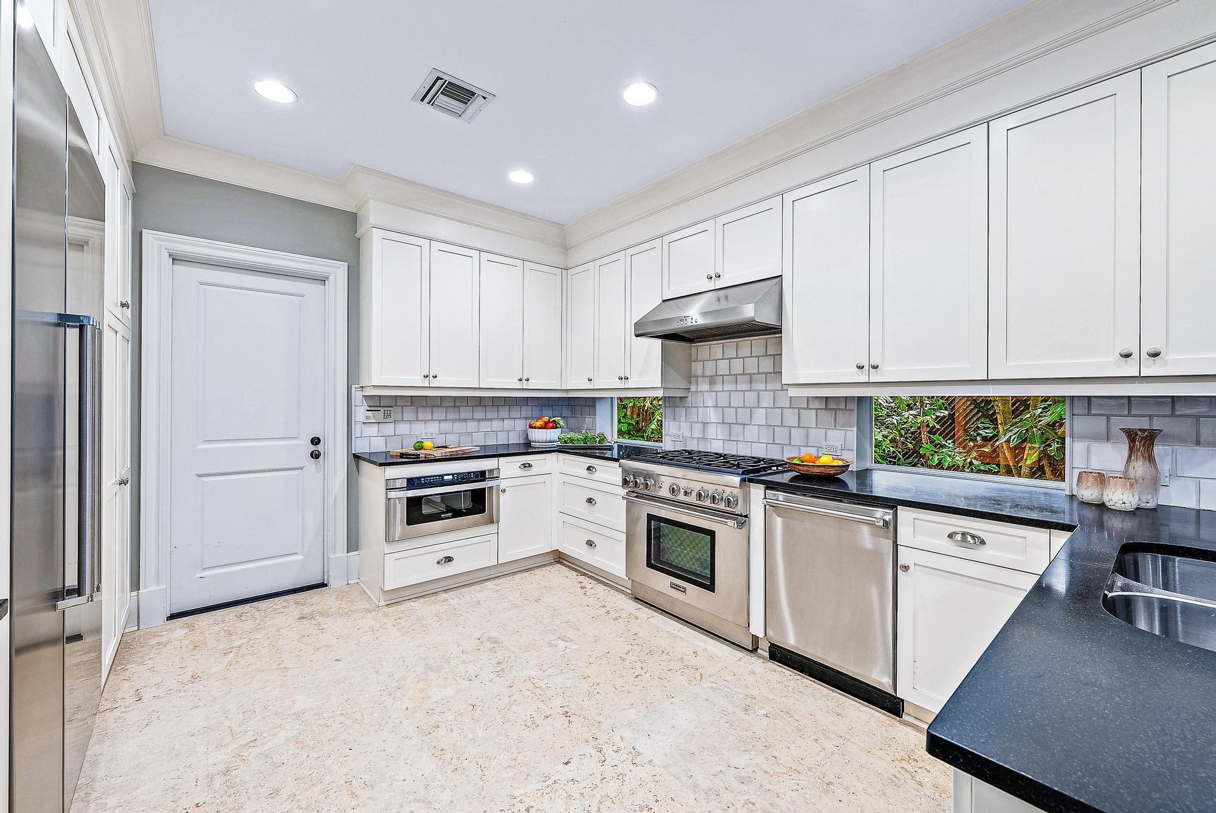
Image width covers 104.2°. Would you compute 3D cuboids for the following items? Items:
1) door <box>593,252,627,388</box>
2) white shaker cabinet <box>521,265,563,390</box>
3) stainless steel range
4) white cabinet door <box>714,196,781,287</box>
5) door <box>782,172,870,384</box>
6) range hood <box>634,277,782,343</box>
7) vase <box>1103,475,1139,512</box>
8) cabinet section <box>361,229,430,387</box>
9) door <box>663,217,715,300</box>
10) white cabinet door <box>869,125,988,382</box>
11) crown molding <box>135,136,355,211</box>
[{"bbox_3d":[0.022,-0.667,3.776,0.025,1.055,0.371,0,1,-40],"label":"door"},{"bbox_3d":[-0.664,-0.680,4.178,0.405,1.063,0.330,0,1,-41],"label":"white shaker cabinet"},{"bbox_3d":[0.656,0.822,2.984,0.735,0.945,0.911,0,1,-41],"label":"stainless steel range"},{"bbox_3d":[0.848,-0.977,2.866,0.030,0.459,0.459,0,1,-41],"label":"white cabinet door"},{"bbox_3d":[1.132,-0.647,2.476,0.025,1.055,0.450,0,1,-40],"label":"door"},{"bbox_3d":[0.695,-0.596,3.001,0.580,0.279,0.903,0,1,-40],"label":"range hood"},{"bbox_3d":[1.876,0.318,1.726,0.087,0.117,0.087,0,1,-40],"label":"vase"},{"bbox_3d":[-1.519,-0.661,3.372,0.377,1.040,0.334,-1,1,-41],"label":"cabinet section"},{"bbox_3d":[0.541,-0.966,3.166,0.025,0.439,0.443,0,1,-40],"label":"door"},{"bbox_3d":[1.430,-0.644,2.131,0.022,1.057,0.453,0,1,-41],"label":"white cabinet door"},{"bbox_3d":[-2.225,-1.474,3.022,1.165,0.165,0.100,0,1,-41],"label":"crown molding"}]

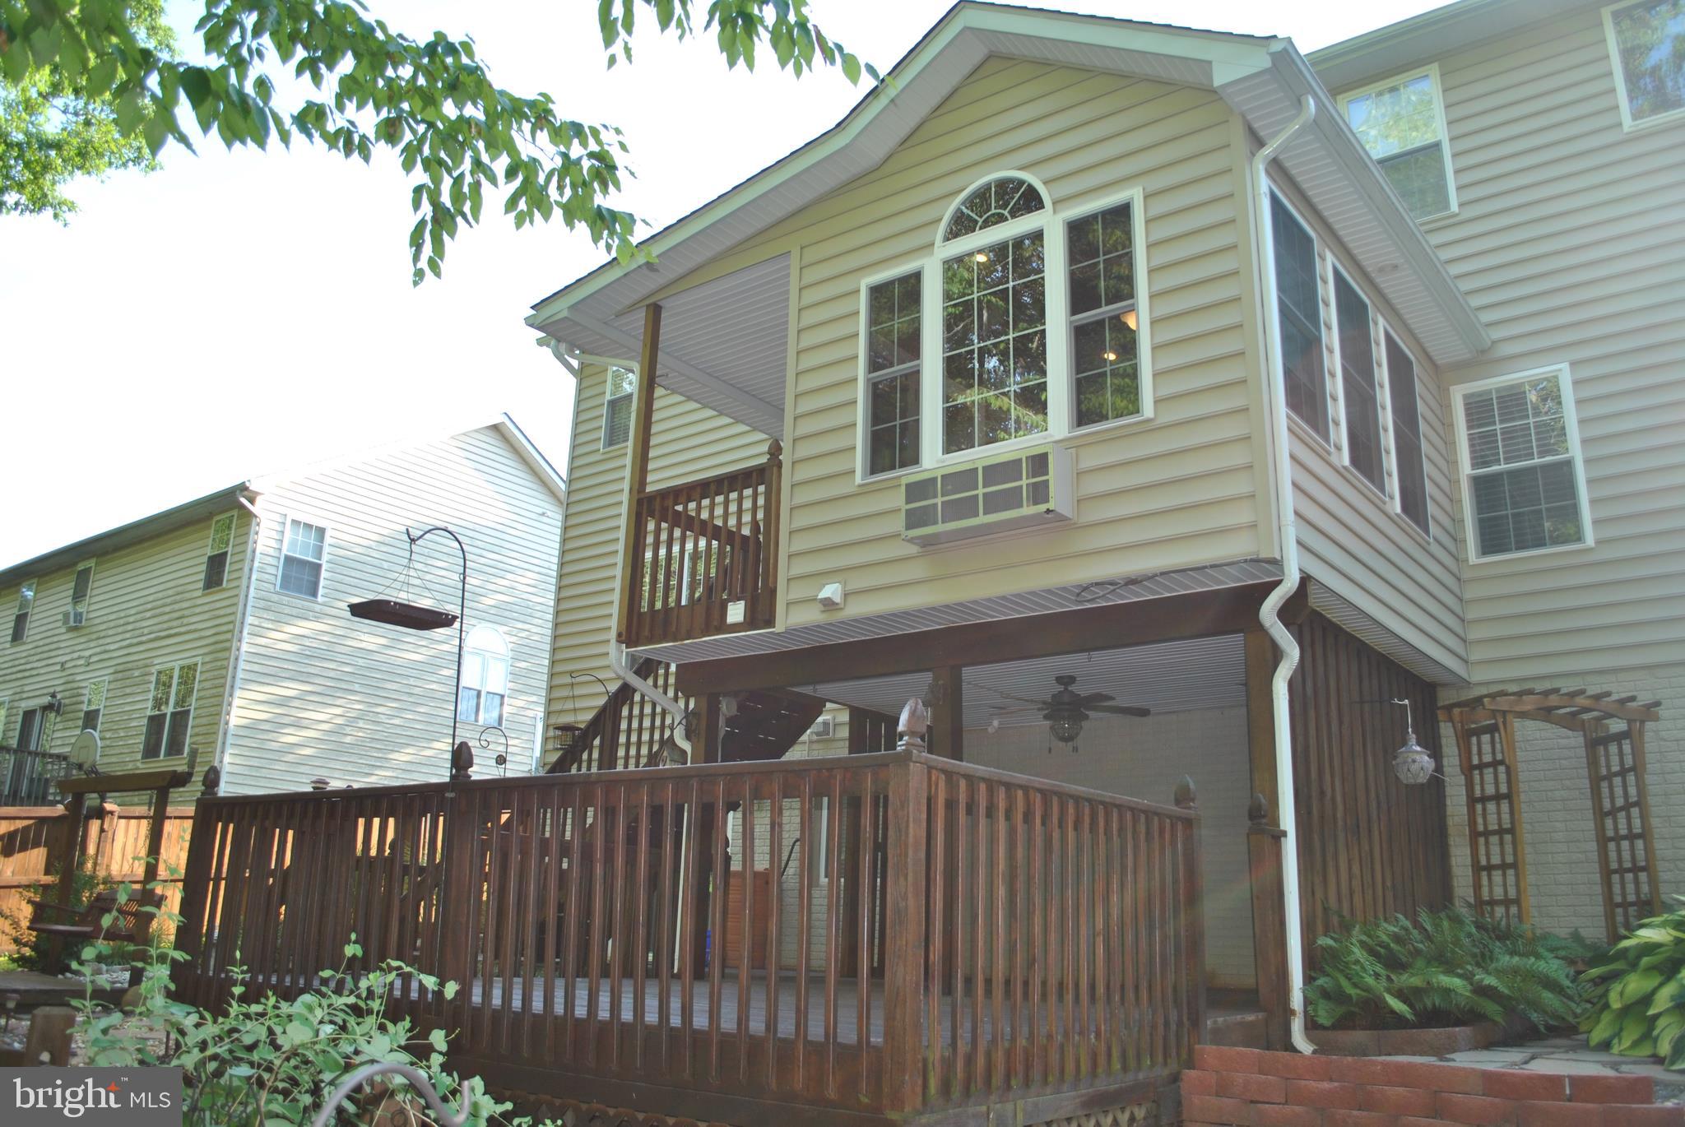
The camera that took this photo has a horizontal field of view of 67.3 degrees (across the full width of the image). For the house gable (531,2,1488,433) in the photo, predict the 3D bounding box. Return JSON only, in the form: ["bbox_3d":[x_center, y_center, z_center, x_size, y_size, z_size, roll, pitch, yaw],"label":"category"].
[{"bbox_3d":[1.423,-2.453,10.753,6.400,1.450,4.770,-10,-19,36],"label":"house gable"}]

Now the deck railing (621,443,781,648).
[{"bbox_3d":[-1.045,-0.110,9.442,1.510,1.430,0.180,-10,-19,36],"label":"deck railing"}]

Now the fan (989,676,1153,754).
[{"bbox_3d":[1.744,1.175,9.869,1.300,0.600,1.300,-10,-19,36],"label":"fan"}]

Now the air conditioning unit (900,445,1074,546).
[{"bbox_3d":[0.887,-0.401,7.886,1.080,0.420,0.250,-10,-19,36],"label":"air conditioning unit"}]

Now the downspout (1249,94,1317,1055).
[{"bbox_3d":[2.517,-0.111,6.910,0.640,5.280,0.560,-10,-19,36],"label":"downspout"}]

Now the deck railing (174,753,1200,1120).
[{"bbox_3d":[-0.885,1.719,6.193,4.610,1.100,2.440,-10,-19,36],"label":"deck railing"}]

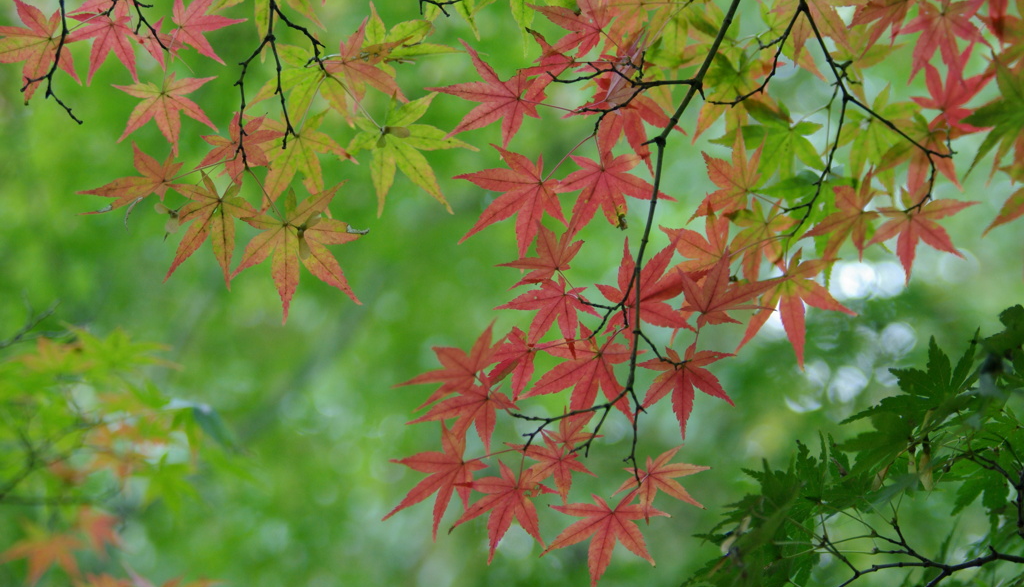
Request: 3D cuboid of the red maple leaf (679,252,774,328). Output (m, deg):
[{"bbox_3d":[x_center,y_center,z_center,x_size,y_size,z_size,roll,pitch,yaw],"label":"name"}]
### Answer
[{"bbox_3d":[0.119,-0.003,1.180,0.056,0.041,0.030,0,25,0],"label":"red maple leaf"}]

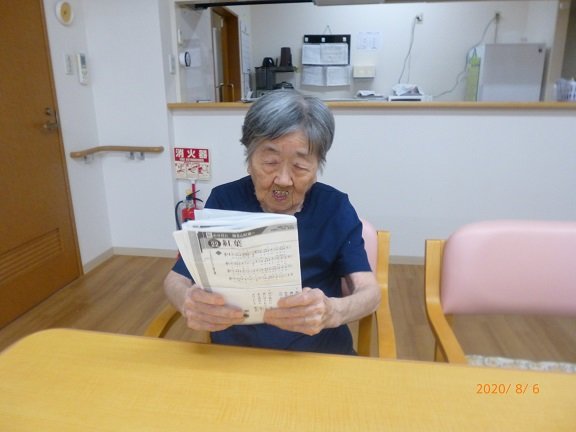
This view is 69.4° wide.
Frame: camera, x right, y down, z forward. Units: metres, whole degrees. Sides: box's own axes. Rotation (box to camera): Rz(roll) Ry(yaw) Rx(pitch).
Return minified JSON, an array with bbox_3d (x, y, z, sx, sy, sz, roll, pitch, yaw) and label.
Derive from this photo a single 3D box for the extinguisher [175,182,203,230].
[{"bbox_3d":[-0.639,0.074,2.740,0.184,0.520,0.140,1,15,6],"label":"extinguisher"}]

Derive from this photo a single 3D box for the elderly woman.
[{"bbox_3d":[-0.032,0.306,0.832,0.440,1.090,0.570,1,15,6],"label":"elderly woman"}]

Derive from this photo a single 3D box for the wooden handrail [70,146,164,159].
[{"bbox_3d":[-1.035,-0.393,2.563,0.460,0.038,0.388,1,15,6],"label":"wooden handrail"}]

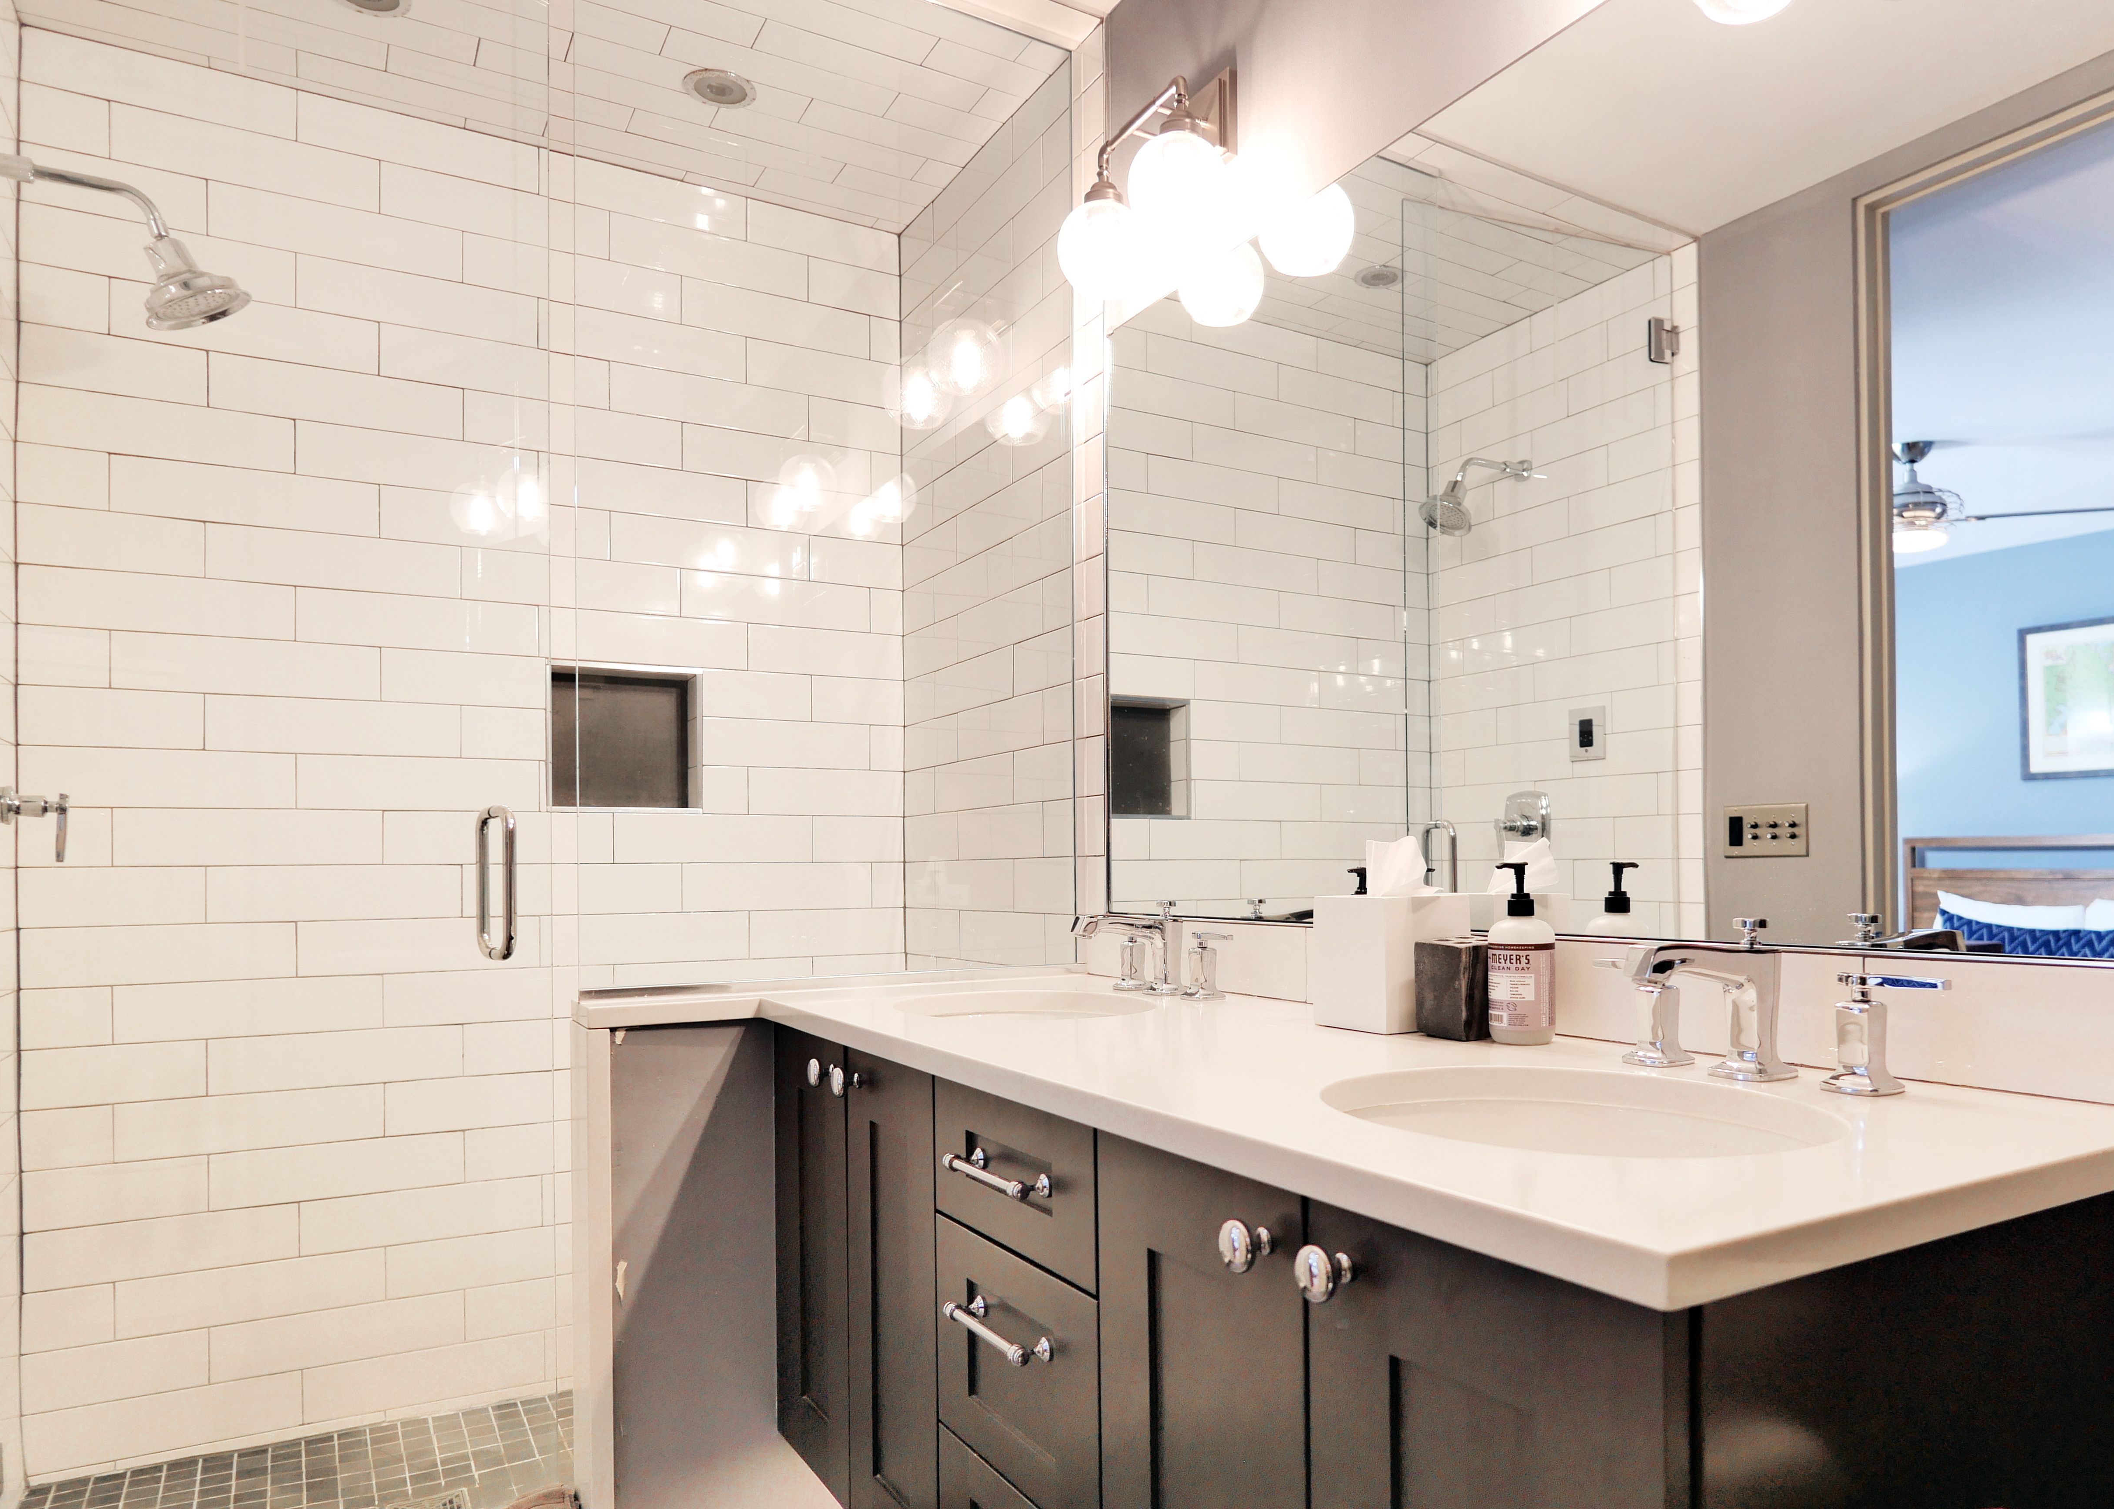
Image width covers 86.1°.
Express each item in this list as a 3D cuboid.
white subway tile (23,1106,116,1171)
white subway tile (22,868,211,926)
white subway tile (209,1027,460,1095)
[{"bbox_3d":[-1.701,0.657,1.945,0.126,0.101,0.010,1,-3,-25],"label":"white subway tile"},{"bbox_3d":[-1.645,0.249,1.982,0.257,0.102,0.010,1,-3,-25],"label":"white subway tile"},{"bbox_3d":[-1.341,0.570,2.122,0.407,0.102,0.010,1,-3,-25],"label":"white subway tile"}]

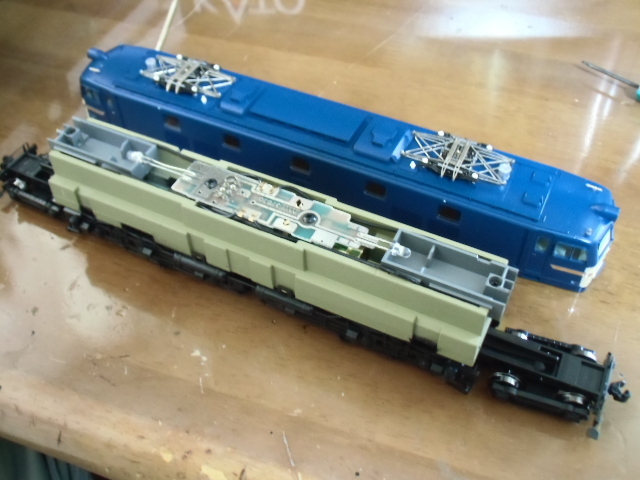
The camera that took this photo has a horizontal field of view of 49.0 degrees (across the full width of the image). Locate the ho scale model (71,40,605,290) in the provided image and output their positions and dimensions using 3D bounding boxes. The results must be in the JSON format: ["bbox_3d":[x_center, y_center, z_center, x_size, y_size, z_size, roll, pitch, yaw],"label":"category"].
[{"bbox_3d":[0.002,-0.041,0.289,0.229,0.034,0.035,20,50,19],"label":"ho scale model"}]

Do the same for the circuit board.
[{"bbox_3d":[-0.011,-0.009,0.226,0.080,0.004,0.017,20,50,19],"label":"circuit board"}]

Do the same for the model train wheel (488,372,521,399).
[{"bbox_3d":[0.059,0.046,0.221,0.011,0.011,0.003,15,48,15],"label":"model train wheel"}]

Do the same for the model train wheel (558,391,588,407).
[{"bbox_3d":[0.078,0.051,0.215,0.011,0.011,0.003,15,48,15],"label":"model train wheel"}]

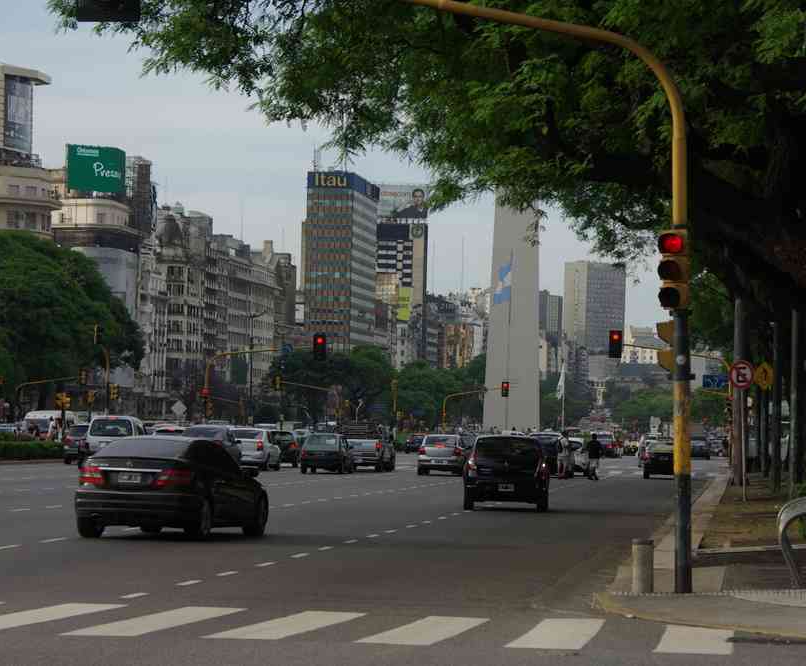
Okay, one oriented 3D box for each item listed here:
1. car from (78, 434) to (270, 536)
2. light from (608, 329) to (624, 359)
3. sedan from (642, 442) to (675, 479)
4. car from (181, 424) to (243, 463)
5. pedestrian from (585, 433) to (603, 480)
[{"bbox_3d":[-3.336,2.279,47.900,1.770,1.420,4.580,0,-2,14],"label":"car"},{"bbox_3d":[9.573,0.530,146.000,0.520,1.150,0.360,1,-2,6],"label":"light"},{"bbox_3d":[9.775,4.705,121.000,1.670,1.440,4.200,1,-2,6],"label":"sedan"},{"bbox_3d":[-6.690,4.058,113.661,1.750,1.600,4.300,1,-2,6],"label":"car"},{"bbox_3d":[6.752,4.394,115.000,0.520,1.650,0.380,1,-2,-18],"label":"pedestrian"}]

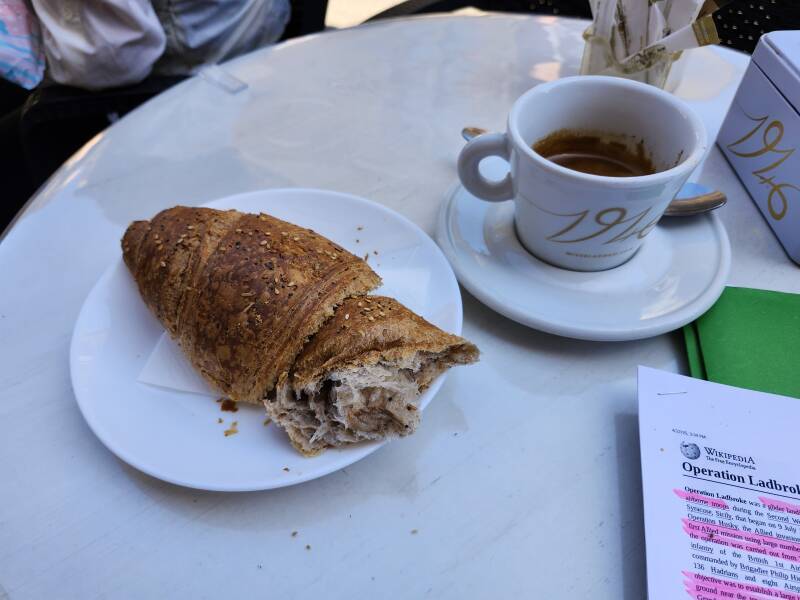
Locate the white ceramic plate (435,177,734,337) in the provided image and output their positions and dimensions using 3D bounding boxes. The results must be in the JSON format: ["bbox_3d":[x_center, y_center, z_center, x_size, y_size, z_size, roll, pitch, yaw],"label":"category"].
[{"bbox_3d":[0.090,-0.031,0.280,0.146,0.021,0.146,-1,49,1],"label":"white ceramic plate"}]

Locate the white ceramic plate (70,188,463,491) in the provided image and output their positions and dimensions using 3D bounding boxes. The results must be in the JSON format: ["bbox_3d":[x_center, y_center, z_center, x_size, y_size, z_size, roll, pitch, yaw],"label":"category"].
[{"bbox_3d":[-0.059,0.009,0.255,0.174,0.020,0.174,-1,50,1],"label":"white ceramic plate"}]

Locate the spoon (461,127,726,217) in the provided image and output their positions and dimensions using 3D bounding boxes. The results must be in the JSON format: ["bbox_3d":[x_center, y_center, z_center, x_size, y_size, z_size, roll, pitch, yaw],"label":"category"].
[{"bbox_3d":[0.104,-0.074,0.299,0.145,0.016,0.030,18,52,16],"label":"spoon"}]

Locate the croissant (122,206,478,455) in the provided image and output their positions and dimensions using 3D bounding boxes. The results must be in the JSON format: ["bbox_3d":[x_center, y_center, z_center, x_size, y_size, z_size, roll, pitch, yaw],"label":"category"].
[{"bbox_3d":[-0.058,0.001,0.228,0.157,0.051,0.078,30,56,24],"label":"croissant"}]

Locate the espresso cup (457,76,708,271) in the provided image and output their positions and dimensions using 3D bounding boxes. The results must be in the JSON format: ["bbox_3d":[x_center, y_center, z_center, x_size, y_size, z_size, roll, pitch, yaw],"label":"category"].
[{"bbox_3d":[0.082,-0.059,0.263,0.107,0.066,0.086,10,50,10],"label":"espresso cup"}]

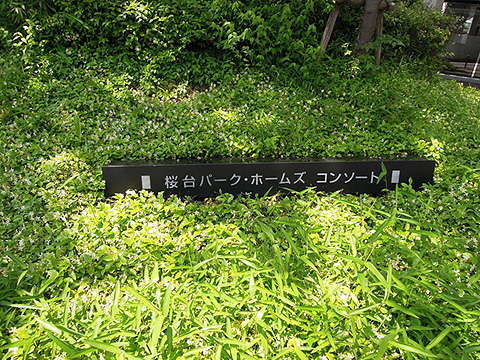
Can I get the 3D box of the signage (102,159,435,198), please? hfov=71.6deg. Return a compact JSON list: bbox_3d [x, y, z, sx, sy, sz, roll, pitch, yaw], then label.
[{"bbox_3d":[0.224,-0.017,2.370,2.265,0.240,0.170,-1,17,-3],"label":"signage"}]

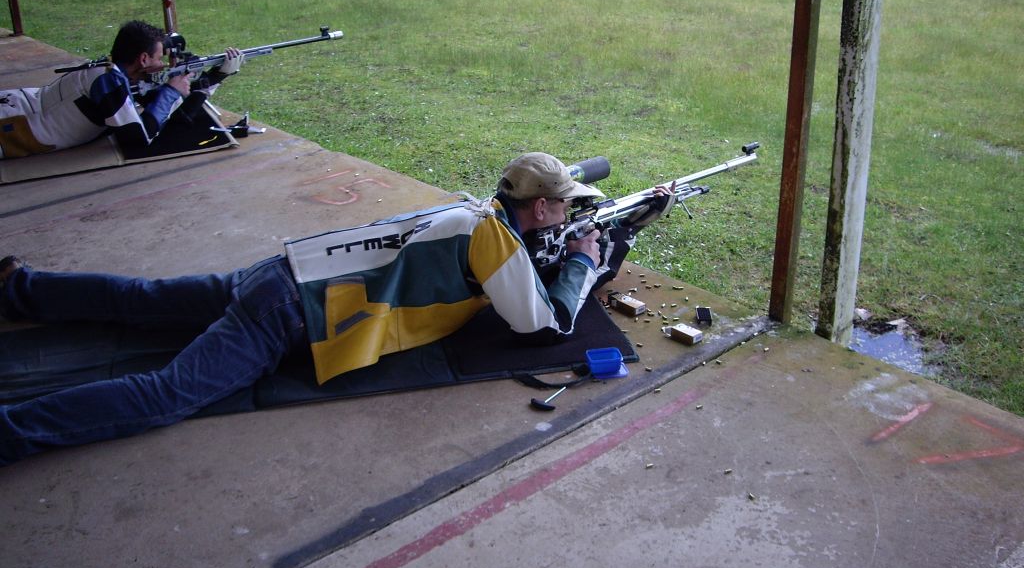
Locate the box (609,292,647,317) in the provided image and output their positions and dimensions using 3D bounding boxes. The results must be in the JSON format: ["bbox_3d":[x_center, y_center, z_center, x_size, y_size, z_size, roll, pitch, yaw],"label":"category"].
[{"bbox_3d":[0.351,0.064,3.397,0.042,0.027,0.098,-21,32,-38],"label":"box"}]

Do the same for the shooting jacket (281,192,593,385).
[{"bbox_3d":[-0.157,-0.045,3.154,0.870,0.410,0.550,-7,25,-4],"label":"shooting jacket"}]

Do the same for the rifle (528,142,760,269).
[{"bbox_3d":[0.406,-0.231,3.422,1.120,0.235,0.090,-21,32,-38],"label":"rifle"}]

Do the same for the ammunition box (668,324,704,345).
[{"bbox_3d":[0.501,0.143,3.220,0.042,0.026,0.078,-23,32,-40],"label":"ammunition box"}]

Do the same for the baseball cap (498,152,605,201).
[{"bbox_3d":[0.108,-0.294,3.076,0.280,0.135,0.180,-6,25,-22],"label":"baseball cap"}]

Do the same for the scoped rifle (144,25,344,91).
[{"bbox_3d":[-1.249,-1.045,5.151,1.150,0.240,0.090,-21,32,-38],"label":"scoped rifle"}]

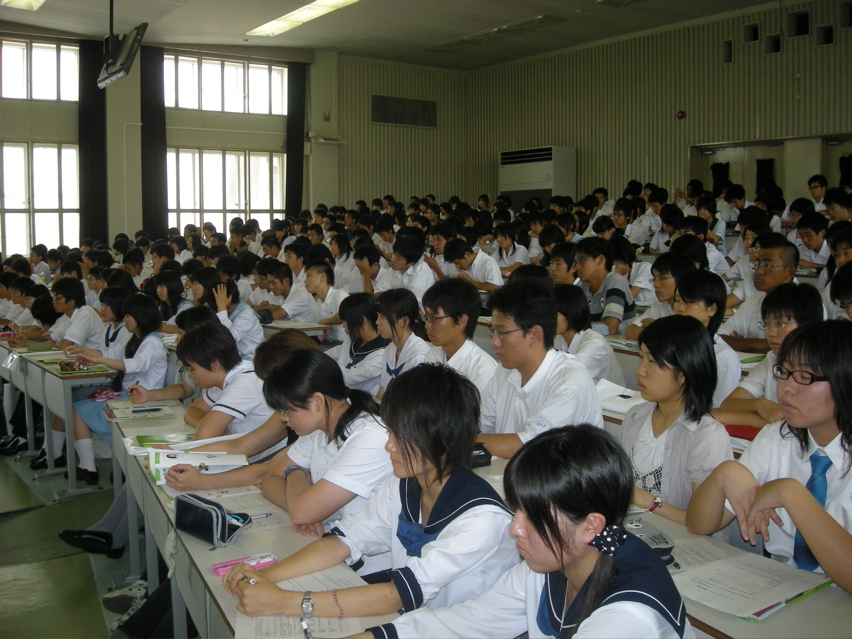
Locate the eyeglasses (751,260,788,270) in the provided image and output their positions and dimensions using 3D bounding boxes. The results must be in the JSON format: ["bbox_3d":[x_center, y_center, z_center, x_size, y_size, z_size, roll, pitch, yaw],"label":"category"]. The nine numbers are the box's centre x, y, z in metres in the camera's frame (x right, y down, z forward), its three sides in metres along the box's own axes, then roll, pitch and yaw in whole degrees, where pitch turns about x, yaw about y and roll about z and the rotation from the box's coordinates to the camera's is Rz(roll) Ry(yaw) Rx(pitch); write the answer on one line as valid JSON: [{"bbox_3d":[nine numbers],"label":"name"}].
[{"bbox_3d":[1.553,-0.242,3.900,0.140,0.042,0.140,-3,5,-27],"label":"eyeglasses"}]

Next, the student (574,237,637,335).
[{"bbox_3d":[0.751,0.169,4.407,0.670,1.170,0.490,-3,5,-26],"label":"student"}]

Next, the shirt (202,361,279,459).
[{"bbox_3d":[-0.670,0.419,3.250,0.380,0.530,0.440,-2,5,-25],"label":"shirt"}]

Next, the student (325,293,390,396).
[{"bbox_3d":[-0.417,0.431,4.357,0.660,1.140,0.460,-3,5,-28],"label":"student"}]

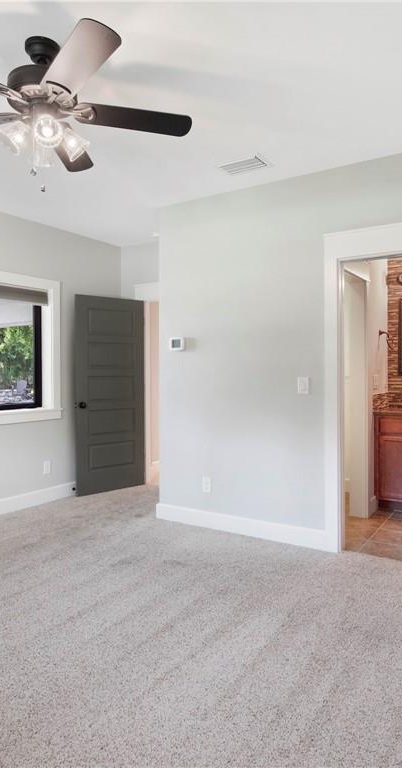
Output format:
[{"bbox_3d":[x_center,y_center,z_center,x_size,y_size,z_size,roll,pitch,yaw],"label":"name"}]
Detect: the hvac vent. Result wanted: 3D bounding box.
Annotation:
[{"bbox_3d":[0.293,-1.516,3.301,0.327,0.018,0.197,0,1,31],"label":"hvac vent"}]

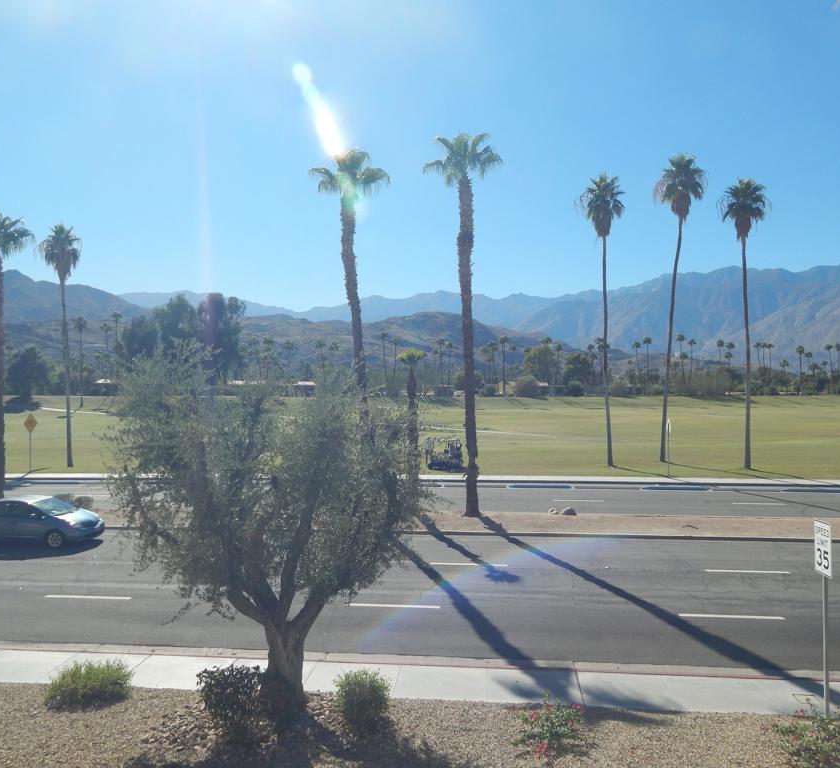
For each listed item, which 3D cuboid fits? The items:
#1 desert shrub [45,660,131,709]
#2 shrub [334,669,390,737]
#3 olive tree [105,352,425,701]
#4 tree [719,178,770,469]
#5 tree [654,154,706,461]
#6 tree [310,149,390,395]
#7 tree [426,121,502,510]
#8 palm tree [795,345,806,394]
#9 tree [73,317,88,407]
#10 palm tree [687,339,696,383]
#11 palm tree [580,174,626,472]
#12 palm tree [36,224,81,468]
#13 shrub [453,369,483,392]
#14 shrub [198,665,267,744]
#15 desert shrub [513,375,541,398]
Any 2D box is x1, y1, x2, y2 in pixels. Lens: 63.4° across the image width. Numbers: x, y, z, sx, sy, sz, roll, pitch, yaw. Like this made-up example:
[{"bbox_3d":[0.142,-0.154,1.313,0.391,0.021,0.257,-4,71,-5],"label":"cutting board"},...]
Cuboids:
[{"bbox_3d":[-5.231,4.601,10.720,1.320,0.520,1.000,0,0,6],"label":"desert shrub"},{"bbox_3d":[-0.800,4.380,9.420,0.760,0.820,0.740,0,0,0],"label":"shrub"},{"bbox_3d":[-2.210,2.150,9.900,4.400,5.200,4.200,0,0,0],"label":"olive tree"},{"bbox_3d":[18.075,-3.359,37.900,2.850,16.200,2.850,0,0,6],"label":"tree"},{"bbox_3d":[15.637,-4.534,41.000,3.000,18.470,2.900,0,0,0],"label":"tree"},{"bbox_3d":[-2.595,-1.997,25.400,2.950,13.600,2.900,0,0,6],"label":"tree"},{"bbox_3d":[1.598,-2.186,25.000,2.850,14.050,2.850,0,0,6],"label":"tree"},{"bbox_3d":[124.708,-4.752,223.000,3.200,16.400,3.200,-1,0,0],"label":"palm tree"},{"bbox_3d":[-67.361,-4.266,135.000,3.000,18.200,3.000,-1,0,0],"label":"tree"},{"bbox_3d":[89.782,-5.952,225.000,3.000,18.000,3.000,-1,0,0],"label":"palm tree"},{"bbox_3d":[10.325,-3.631,38.600,2.550,16.620,2.500,0,0,0],"label":"palm tree"},{"bbox_3d":[-21.966,-2.312,41.400,2.700,14.800,2.700,-1,0,0],"label":"palm tree"},{"bbox_3d":[15.917,-0.838,228.000,10.000,8.500,9.000,-1,0,0],"label":"shrub"},{"bbox_3d":[-2.583,4.359,9.400,0.950,0.860,0.950,-1,0,0],"label":"shrub"},{"bbox_3d":[26.296,0.617,168.000,6.800,5.600,6.200,0,0,6],"label":"desert shrub"}]

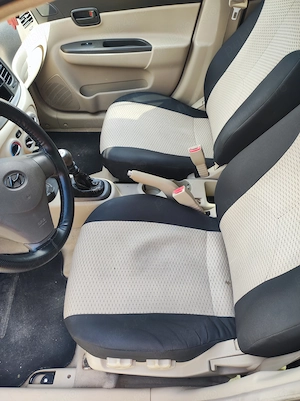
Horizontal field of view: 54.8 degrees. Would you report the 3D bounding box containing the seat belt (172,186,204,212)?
[{"bbox_3d":[0.141,0.007,1.029,0.047,0.150,0.025,-24,44,26],"label":"seat belt"}]

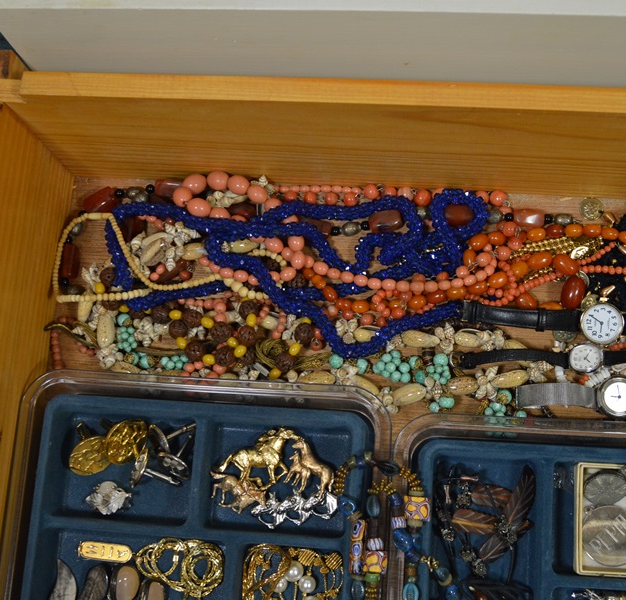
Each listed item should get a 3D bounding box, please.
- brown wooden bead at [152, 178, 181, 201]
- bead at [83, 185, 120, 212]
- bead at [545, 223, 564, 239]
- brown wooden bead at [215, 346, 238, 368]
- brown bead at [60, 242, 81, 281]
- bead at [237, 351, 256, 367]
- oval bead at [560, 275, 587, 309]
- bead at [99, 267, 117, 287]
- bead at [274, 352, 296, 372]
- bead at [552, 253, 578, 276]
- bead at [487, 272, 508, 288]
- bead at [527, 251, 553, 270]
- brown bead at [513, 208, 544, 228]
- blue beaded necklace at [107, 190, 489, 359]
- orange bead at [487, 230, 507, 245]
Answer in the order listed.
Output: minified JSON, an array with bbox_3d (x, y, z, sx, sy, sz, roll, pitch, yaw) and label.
[{"bbox_3d":[-0.094,-0.073,0.638,0.021,0.011,0.012,4,77,7],"label":"brown wooden bead"},{"bbox_3d":[-0.131,-0.061,0.603,0.022,0.012,0.012,-29,76,-2],"label":"bead"},{"bbox_3d":[0.149,-0.043,0.602,0.011,0.009,0.009,3,77,7],"label":"bead"},{"bbox_3d":[-0.054,0.035,0.605,0.013,0.013,0.013,0,77,6],"label":"brown wooden bead"},{"bbox_3d":[-0.158,-0.025,0.635,0.013,0.011,0.024,-2,77,6],"label":"brown bead"},{"bbox_3d":[-0.039,0.033,0.570,0.012,0.011,0.012,3,77,6],"label":"bead"},{"bbox_3d":[0.158,-0.005,0.593,0.014,0.013,0.021,16,79,10],"label":"oval bead"},{"bbox_3d":[-0.124,-0.014,0.590,0.012,0.011,0.012,3,77,6],"label":"bead"},{"bbox_3d":[-0.016,0.036,0.566,0.012,0.011,0.012,3,77,6],"label":"bead"},{"bbox_3d":[0.146,-0.020,0.563,0.016,0.010,0.010,30,81,12],"label":"bead"},{"bbox_3d":[0.107,-0.011,0.563,0.012,0.009,0.009,-26,76,-1],"label":"bead"},{"bbox_3d":[0.139,-0.024,0.598,0.016,0.010,0.010,-18,76,2],"label":"bead"},{"bbox_3d":[0.127,-0.048,0.575,0.019,0.011,0.011,3,77,6],"label":"brown bead"},{"bbox_3d":[-0.010,-0.016,0.611,0.240,0.025,0.105,-1,77,6],"label":"blue beaded necklace"},{"bbox_3d":[0.108,-0.036,0.570,0.011,0.008,0.008,5,77,7],"label":"orange bead"}]

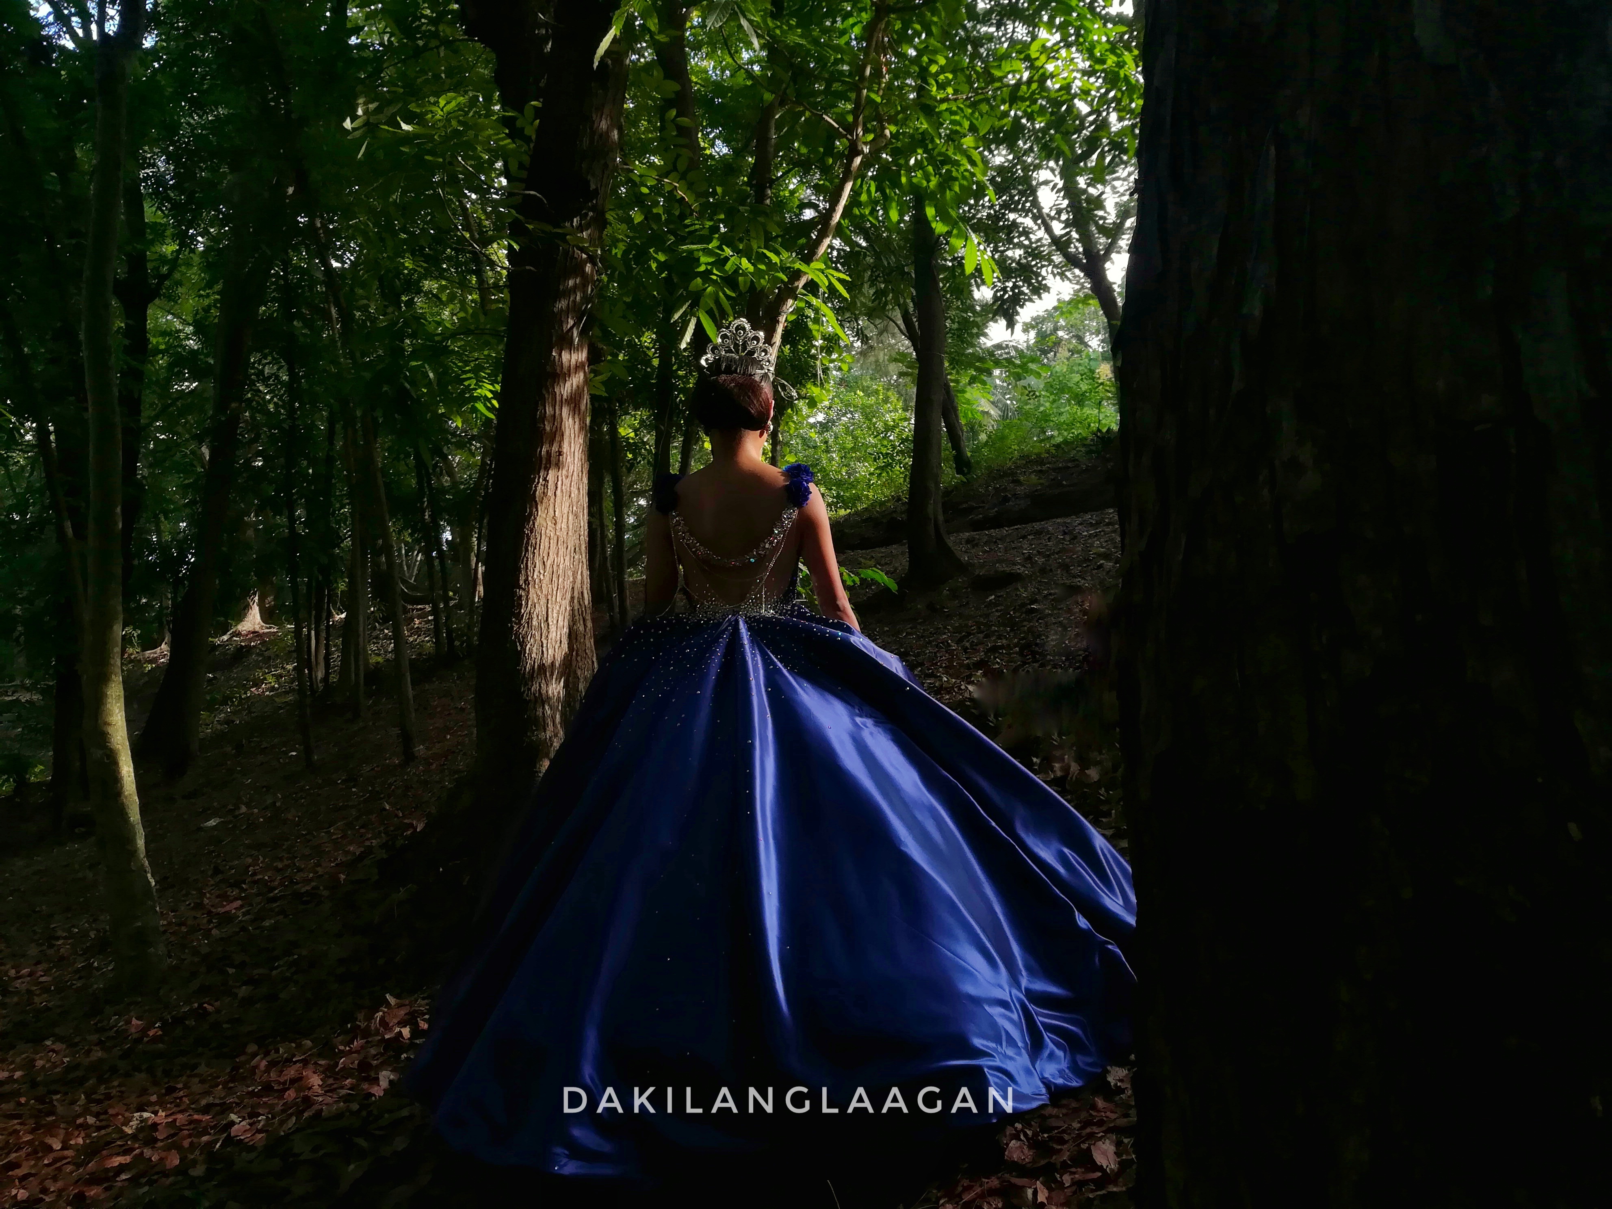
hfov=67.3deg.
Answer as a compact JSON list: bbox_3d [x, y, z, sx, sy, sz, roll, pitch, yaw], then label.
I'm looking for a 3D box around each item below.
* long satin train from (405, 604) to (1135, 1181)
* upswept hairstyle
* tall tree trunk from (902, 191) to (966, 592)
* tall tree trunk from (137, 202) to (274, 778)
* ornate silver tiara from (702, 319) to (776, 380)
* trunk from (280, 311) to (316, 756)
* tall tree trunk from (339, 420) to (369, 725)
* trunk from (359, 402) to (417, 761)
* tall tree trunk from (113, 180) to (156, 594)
[{"bbox_3d":[-0.030,0.510,2.720,1.600,1.020,1.250,0,3,0],"label":"long satin train"},{"bbox_3d":[-0.166,-0.460,2.720,0.175,0.155,0.190,1,3,15],"label":"upswept hairstyle"},{"bbox_3d":[0.993,-1.640,9.500,0.400,3.050,0.400,-1,2,0],"label":"tall tree trunk"},{"bbox_3d":[-3.391,-0.653,6.900,0.300,3.310,0.300,8,2,0],"label":"tall tree trunk"},{"bbox_3d":[-0.156,-0.581,2.750,0.170,0.135,0.130,1,3,15],"label":"ornate silver tiara"},{"bbox_3d":[-2.854,-0.350,6.800,0.110,2.550,0.110,-3,2,0],"label":"trunk"},{"bbox_3d":[-3.058,-0.226,8.200,0.160,2.000,0.160,-2,2,0],"label":"tall tree trunk"},{"bbox_3d":[-2.317,-0.125,6.700,0.130,2.000,0.130,-7,2,0],"label":"trunk"},{"bbox_3d":[-5.161,-1.664,9.300,0.220,3.260,0.220,2,2,0],"label":"tall tree trunk"}]

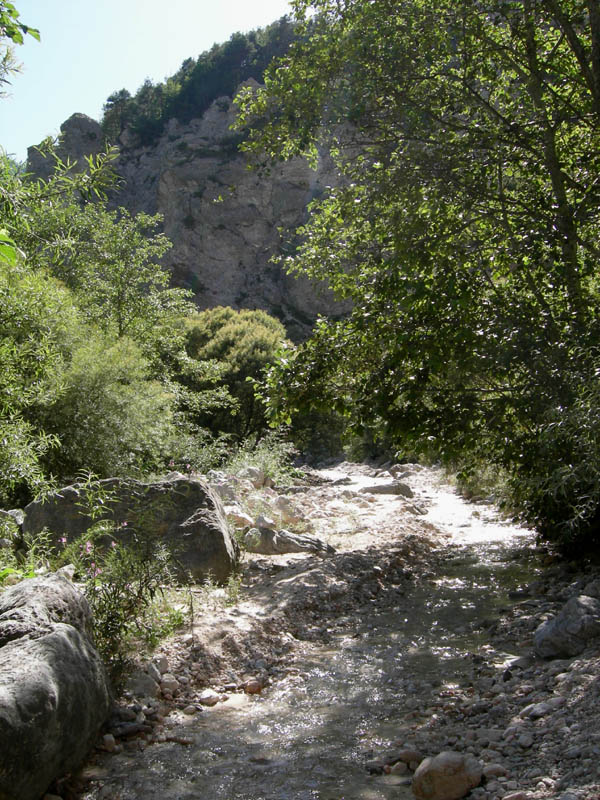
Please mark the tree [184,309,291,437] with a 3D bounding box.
[{"bbox_3d":[-1.550,-0.600,20.000,2.600,3.300,2.500,0,-1,0],"label":"tree"}]

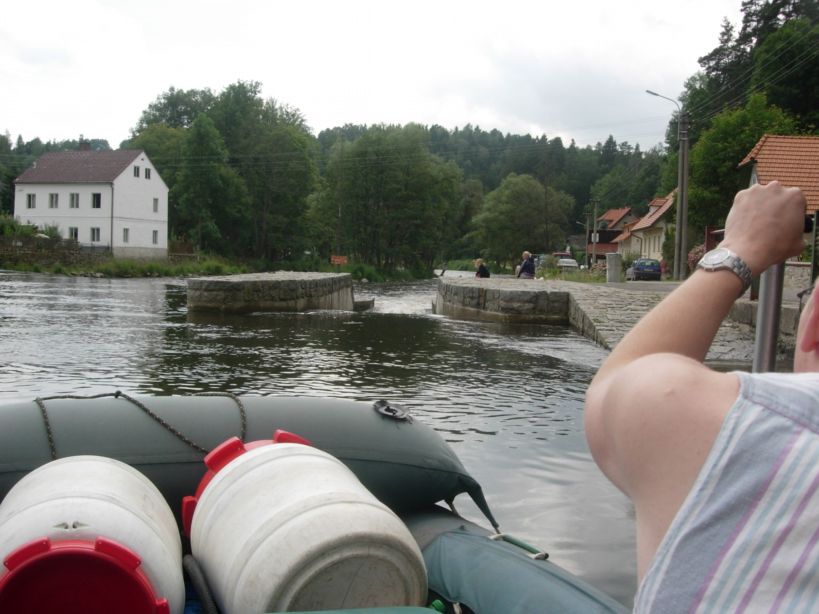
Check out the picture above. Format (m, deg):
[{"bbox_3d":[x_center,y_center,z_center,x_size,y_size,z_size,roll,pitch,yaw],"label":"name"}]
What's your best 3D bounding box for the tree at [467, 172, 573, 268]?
[{"bbox_3d":[11.292,-8.759,91.665,10.400,9.850,10.000,1,3,0],"label":"tree"}]

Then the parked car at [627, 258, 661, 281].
[{"bbox_3d":[15.070,-2.425,57.936,1.670,1.420,4.000,1,3,7],"label":"parked car"}]

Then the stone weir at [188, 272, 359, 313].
[{"bbox_3d":[-3.493,-0.374,23.214,3.900,0.900,3.300,0,3,-25],"label":"stone weir"}]

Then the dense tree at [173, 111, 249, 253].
[{"bbox_3d":[-19.886,-11.873,89.537,8.000,14.470,7.800,1,3,0],"label":"dense tree"}]

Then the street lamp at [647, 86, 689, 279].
[{"bbox_3d":[14.822,-6.957,51.701,2.430,10.820,0.600,1,3,0],"label":"street lamp"}]

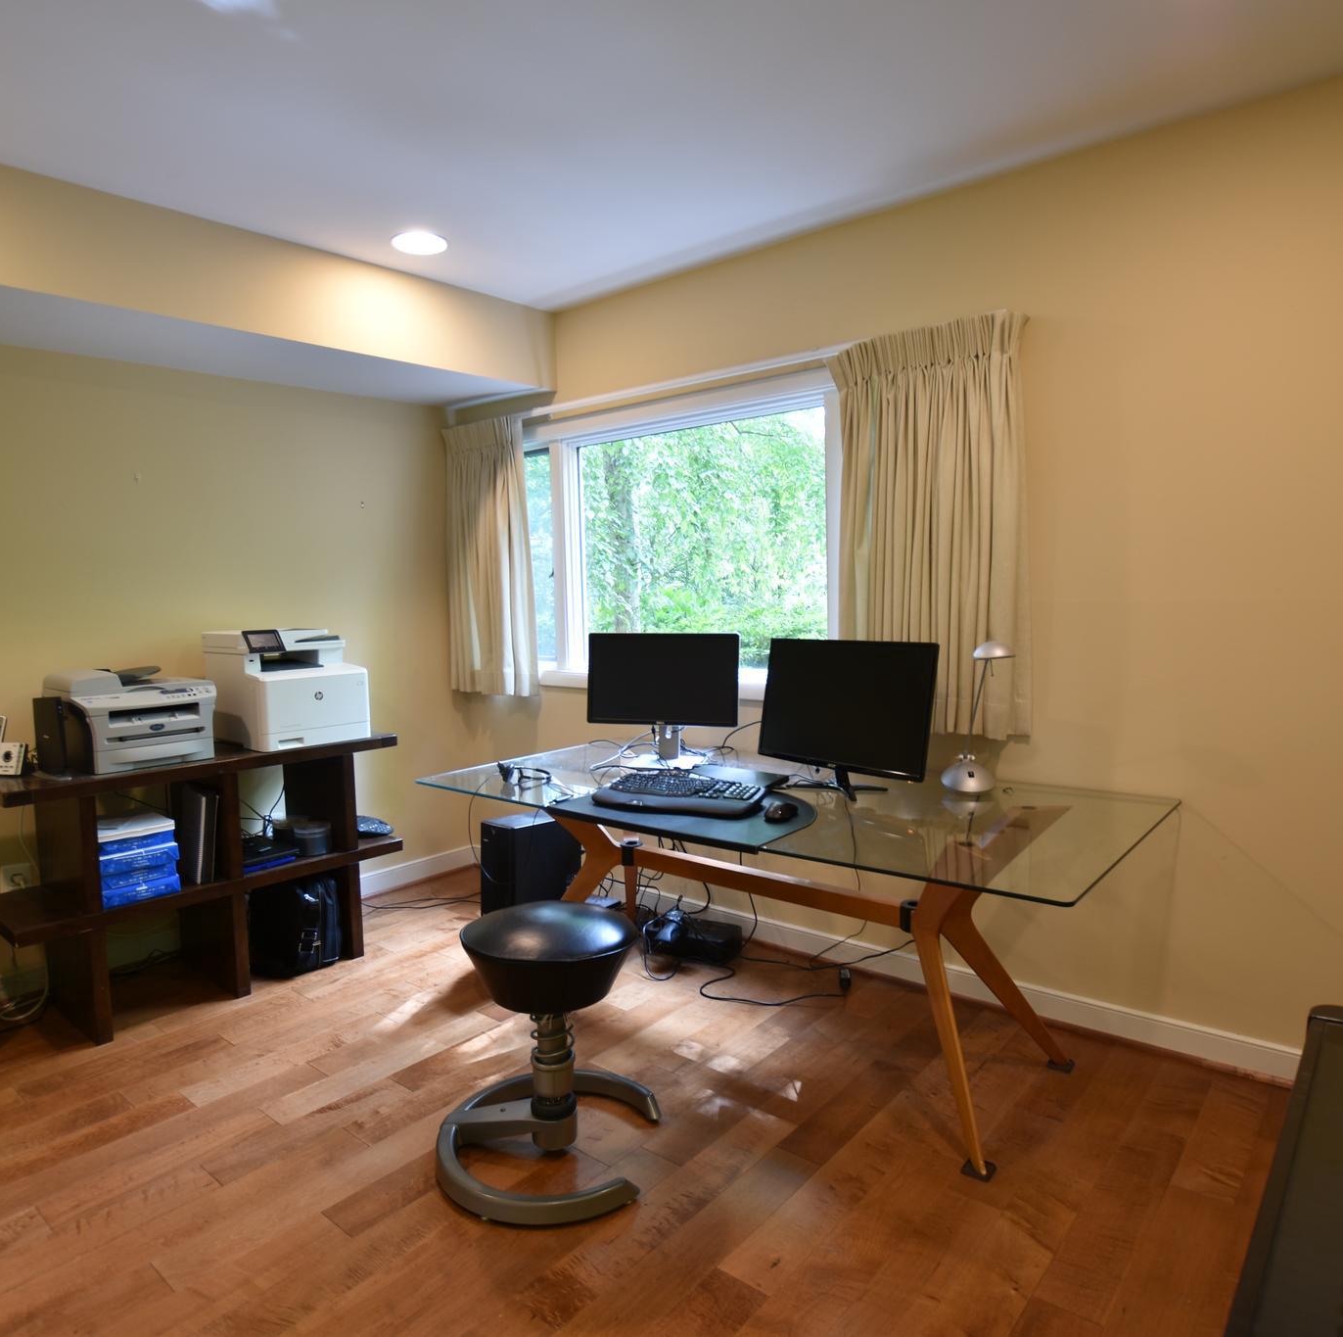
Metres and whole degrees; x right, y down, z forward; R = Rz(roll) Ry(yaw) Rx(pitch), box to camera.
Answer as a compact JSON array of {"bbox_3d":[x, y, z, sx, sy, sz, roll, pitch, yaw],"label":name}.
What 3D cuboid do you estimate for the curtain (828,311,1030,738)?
[{"bbox_3d":[0.794,-0.417,2.787,0.650,1.226,0.113,4,7,41],"label":"curtain"}]

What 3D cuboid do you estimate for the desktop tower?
[{"bbox_3d":[-0.565,0.815,3.703,0.187,0.402,0.424,4,7,41],"label":"desktop tower"}]

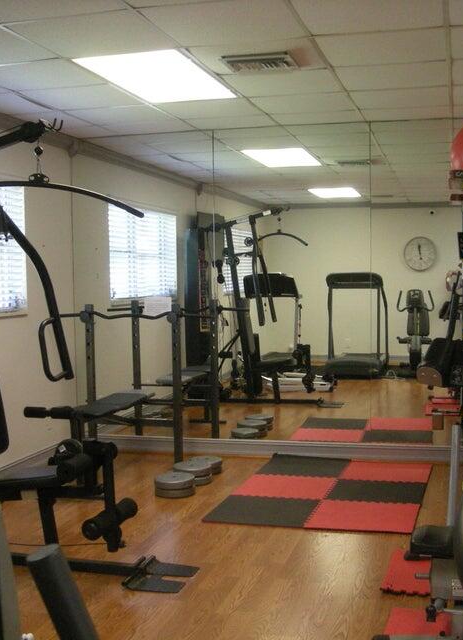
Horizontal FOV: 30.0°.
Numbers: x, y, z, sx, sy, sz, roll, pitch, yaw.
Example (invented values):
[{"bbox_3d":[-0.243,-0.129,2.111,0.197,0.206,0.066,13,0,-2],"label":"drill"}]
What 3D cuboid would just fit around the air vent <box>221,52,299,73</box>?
[{"bbox_3d":[0.149,-1.318,4.417,0.352,0.040,0.352,1,3,15],"label":"air vent"}]

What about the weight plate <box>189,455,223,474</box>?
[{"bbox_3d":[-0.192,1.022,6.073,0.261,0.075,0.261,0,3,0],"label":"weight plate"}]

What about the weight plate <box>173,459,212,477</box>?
[{"bbox_3d":[-0.259,1.003,5.780,0.258,0.045,0.258,0,3,0],"label":"weight plate"}]

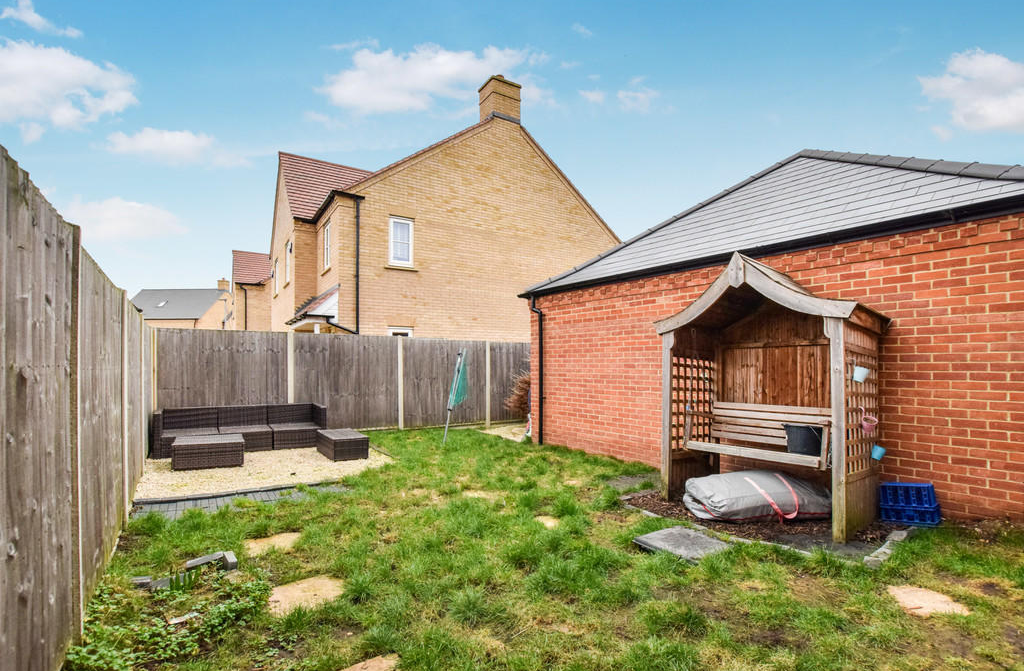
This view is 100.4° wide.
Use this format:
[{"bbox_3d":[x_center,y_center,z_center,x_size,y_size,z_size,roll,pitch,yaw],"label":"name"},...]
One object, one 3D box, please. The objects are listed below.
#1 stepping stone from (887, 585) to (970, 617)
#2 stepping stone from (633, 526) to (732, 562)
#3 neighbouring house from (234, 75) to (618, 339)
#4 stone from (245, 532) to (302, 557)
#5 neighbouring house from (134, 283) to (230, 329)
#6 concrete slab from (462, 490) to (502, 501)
[{"bbox_3d":[2.240,1.455,2.300,0.320,0.045,0.370,-1,-3,22],"label":"stepping stone"},{"bbox_3d":[1.200,1.462,2.970,0.460,0.050,0.470,2,-3,-38],"label":"stepping stone"},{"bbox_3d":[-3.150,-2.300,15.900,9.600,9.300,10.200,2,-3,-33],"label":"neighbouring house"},{"bbox_3d":[-1.680,1.480,2.980,0.380,0.045,0.380,1,-3,-26],"label":"stone"},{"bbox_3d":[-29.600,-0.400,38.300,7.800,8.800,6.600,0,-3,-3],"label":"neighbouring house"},{"bbox_3d":[-0.285,1.610,4.250,0.420,0.045,0.310,0,-3,8],"label":"concrete slab"}]

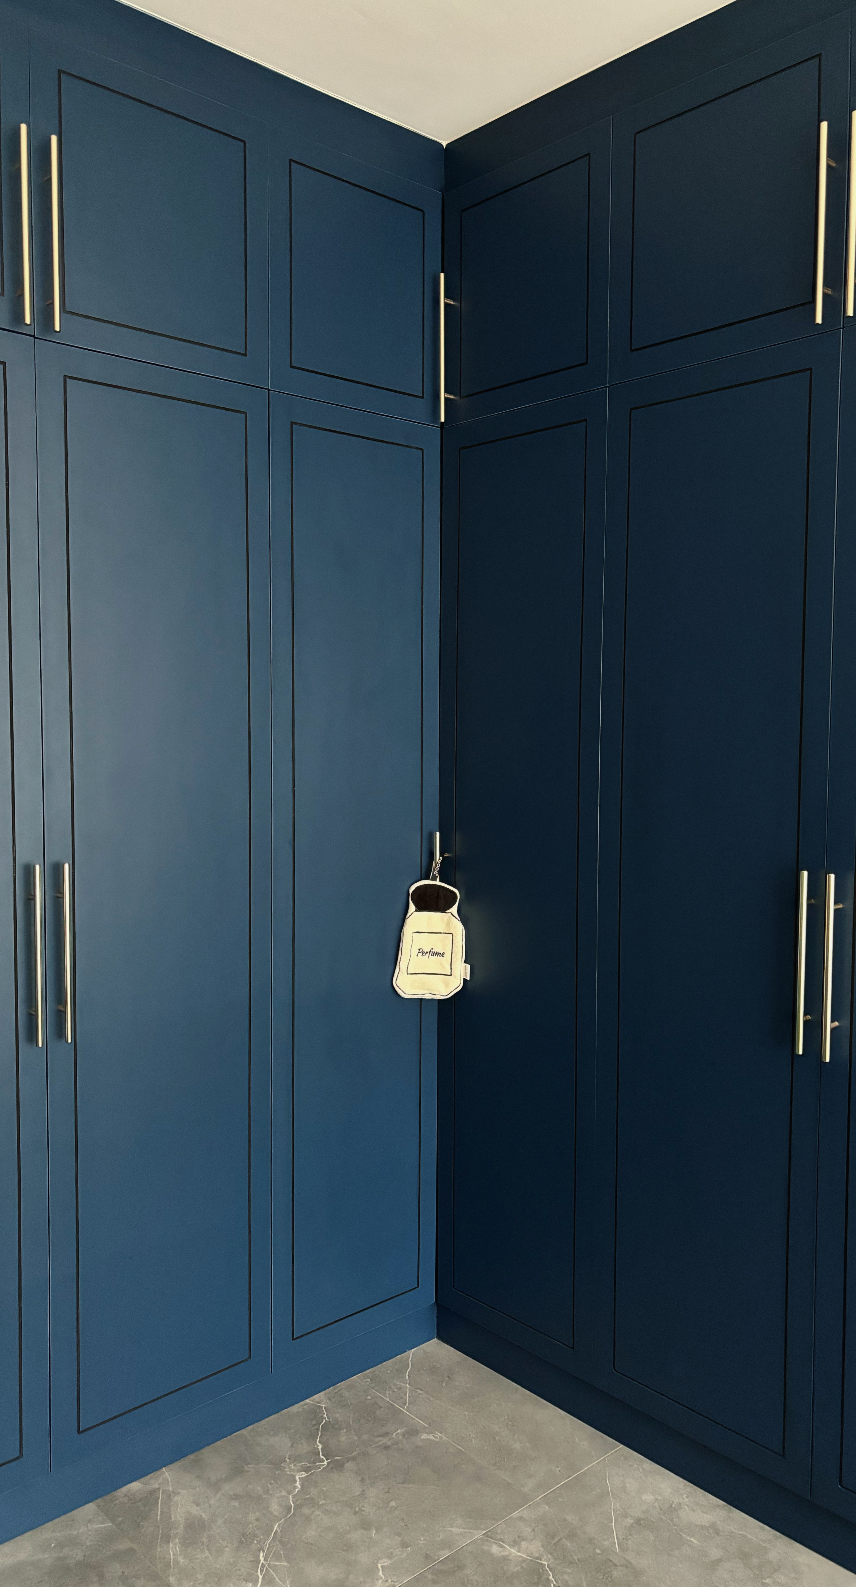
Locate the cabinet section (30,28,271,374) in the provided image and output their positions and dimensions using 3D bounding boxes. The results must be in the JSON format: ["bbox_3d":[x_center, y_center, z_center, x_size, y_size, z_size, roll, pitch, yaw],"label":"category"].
[{"bbox_3d":[-0.482,-1.007,2.113,0.465,0.490,0.024,-3,5,-42],"label":"cabinet section"}]

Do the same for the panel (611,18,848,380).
[{"bbox_3d":[0.510,-0.999,2.064,0.024,0.490,0.473,-3,5,-42],"label":"panel"}]

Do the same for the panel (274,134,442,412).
[{"bbox_3d":[-0.145,-1.026,2.421,0.445,0.490,0.024,-3,5,-42],"label":"panel"}]

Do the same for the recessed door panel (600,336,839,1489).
[{"bbox_3d":[0.503,0.218,2.144,0.024,1.945,0.473,-3,5,-42],"label":"recessed door panel"}]

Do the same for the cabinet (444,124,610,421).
[{"bbox_3d":[0.198,-1.023,2.404,0.024,0.490,0.449,-3,5,-42],"label":"cabinet"}]

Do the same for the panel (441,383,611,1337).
[{"bbox_3d":[0.191,0.194,2.485,0.024,1.945,0.449,-3,5,-42],"label":"panel"}]

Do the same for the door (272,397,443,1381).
[{"bbox_3d":[-0.152,0.191,2.501,0.445,1.945,0.024,-3,5,-42],"label":"door"}]

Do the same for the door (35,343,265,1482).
[{"bbox_3d":[-0.489,0.210,2.193,0.465,1.945,0.024,-3,5,-42],"label":"door"}]

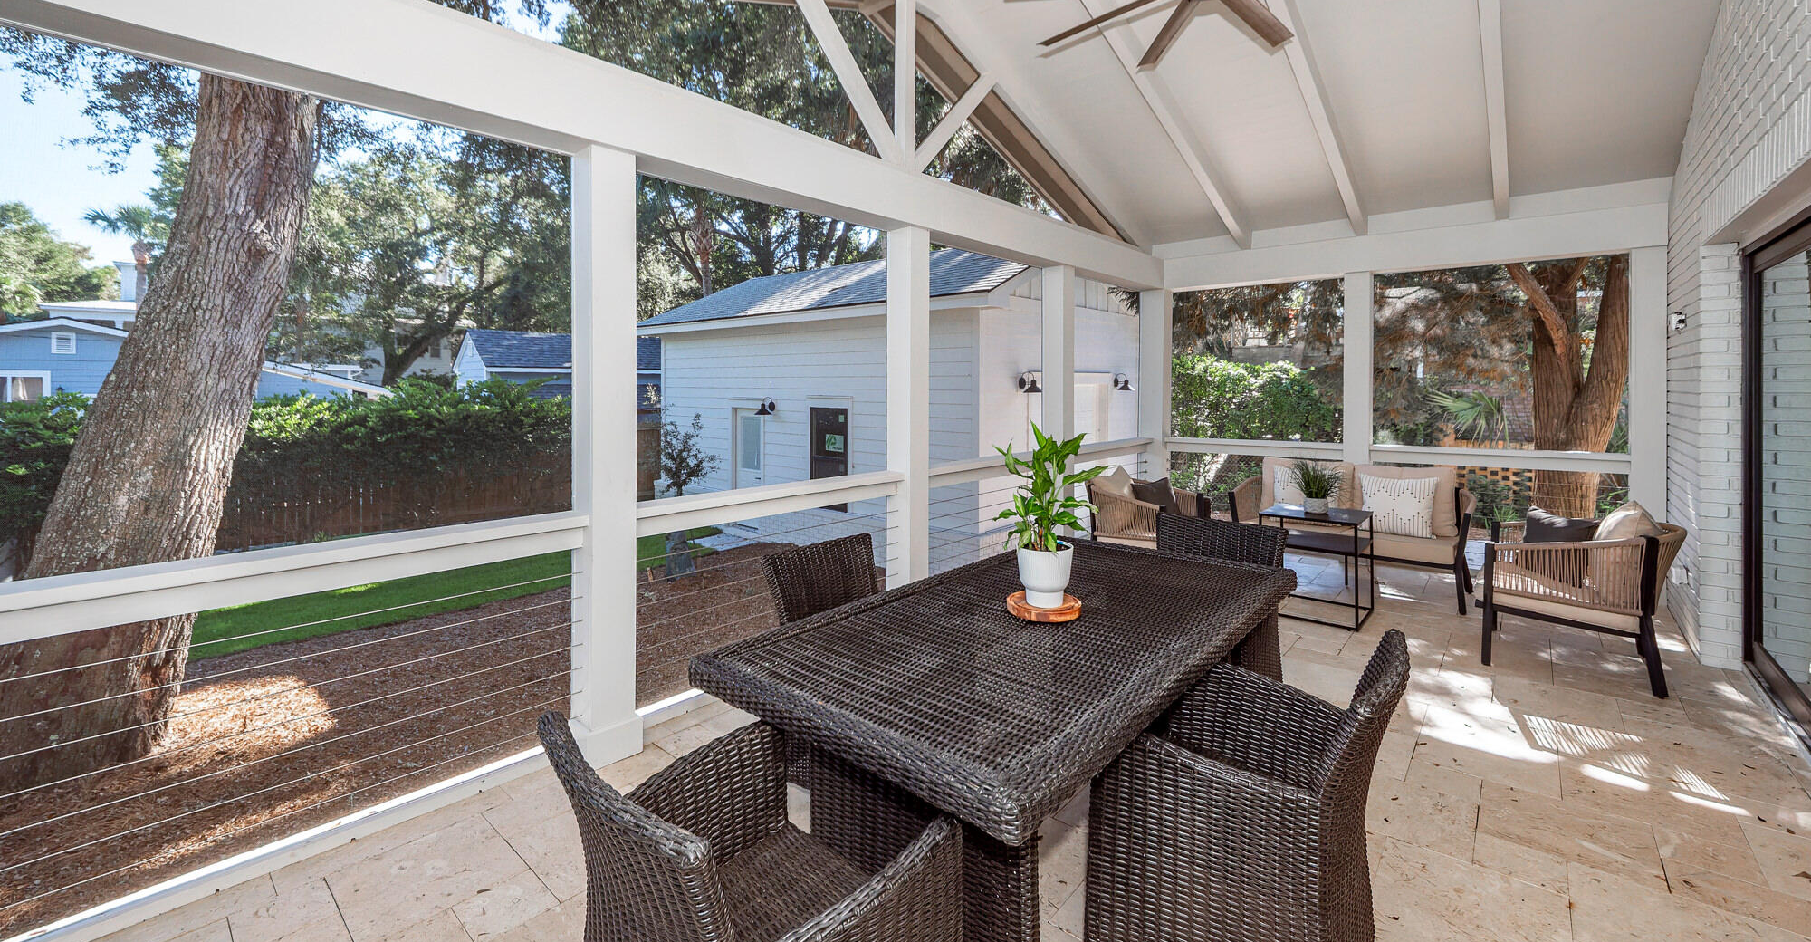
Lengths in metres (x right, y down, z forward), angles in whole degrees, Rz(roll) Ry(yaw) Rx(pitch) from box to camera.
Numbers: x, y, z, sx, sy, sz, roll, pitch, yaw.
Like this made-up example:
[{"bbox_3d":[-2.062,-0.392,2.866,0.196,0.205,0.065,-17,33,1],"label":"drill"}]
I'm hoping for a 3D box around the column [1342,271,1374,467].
[{"bbox_3d":[3.710,-0.420,4.950,0.180,2.380,0.180,4,5,42],"label":"column"}]

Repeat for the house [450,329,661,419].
[{"bbox_3d":[-17.600,-4.900,32.500,5.000,5.400,11.000,4,5,42],"label":"house"}]

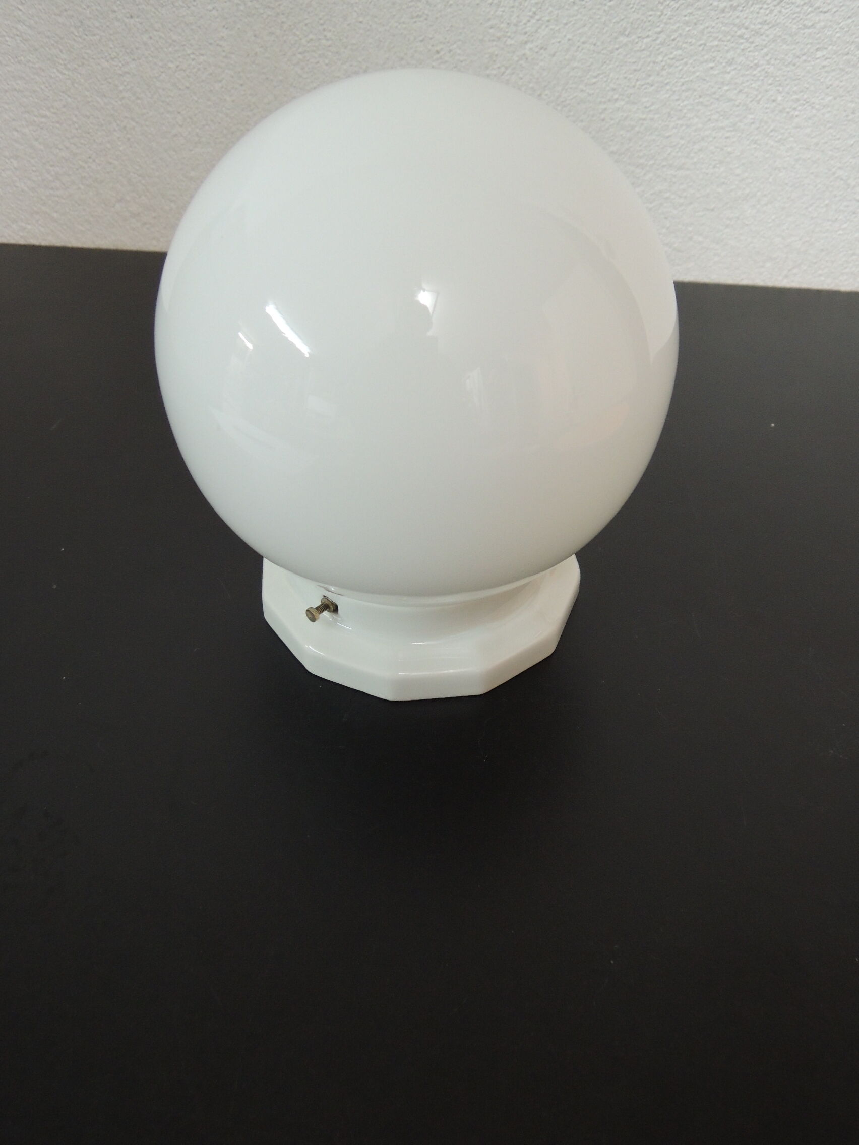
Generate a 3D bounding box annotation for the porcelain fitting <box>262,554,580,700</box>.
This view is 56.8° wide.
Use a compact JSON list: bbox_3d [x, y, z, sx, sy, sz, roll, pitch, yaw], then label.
[{"bbox_3d":[-0.004,-0.014,0.387,0.157,0.046,0.157,-1,43,0],"label":"porcelain fitting"}]

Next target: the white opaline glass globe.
[{"bbox_3d":[-0.004,-0.078,0.328,0.200,0.219,0.200,-1,43,0],"label":"white opaline glass globe"}]

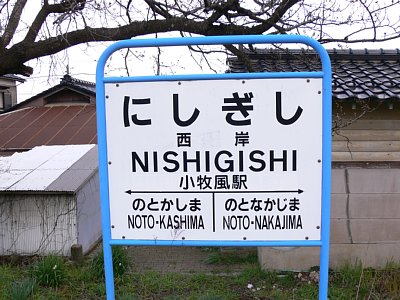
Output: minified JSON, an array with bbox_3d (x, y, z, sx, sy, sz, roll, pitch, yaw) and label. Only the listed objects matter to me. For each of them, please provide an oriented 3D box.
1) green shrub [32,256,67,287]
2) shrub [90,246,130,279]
[{"bbox_3d":[-1.929,1.547,5.150,0.470,0.400,0.450,-1,7,0],"label":"green shrub"},{"bbox_3d":[-1.206,1.516,5.450,0.540,0.410,0.500,-1,7,0],"label":"shrub"}]

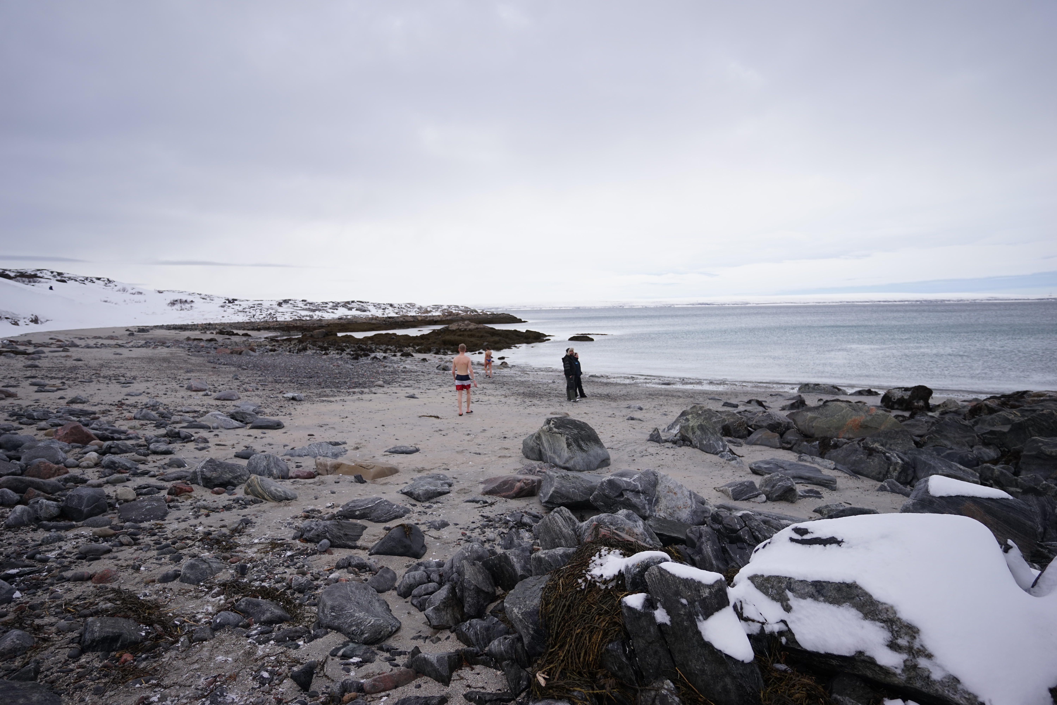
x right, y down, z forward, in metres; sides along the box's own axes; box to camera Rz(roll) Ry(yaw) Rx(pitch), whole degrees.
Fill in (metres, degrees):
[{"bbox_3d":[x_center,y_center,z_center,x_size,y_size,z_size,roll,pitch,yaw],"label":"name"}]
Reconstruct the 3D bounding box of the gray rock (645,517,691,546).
[{"bbox_3d":[1.262,1.576,4.446,0.430,0.190,0.258,0,5,12],"label":"gray rock"}]

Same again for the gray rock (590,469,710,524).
[{"bbox_3d":[1.298,1.548,5.409,1.250,0.474,0.650,0,5,16],"label":"gray rock"}]

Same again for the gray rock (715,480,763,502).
[{"bbox_3d":[2.586,1.702,6.153,0.524,0.205,0.341,1,5,22],"label":"gray rock"}]

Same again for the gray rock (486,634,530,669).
[{"bbox_3d":[-0.109,1.688,2.830,0.261,0.139,0.188,-1,5,0],"label":"gray rock"}]

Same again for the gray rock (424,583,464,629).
[{"bbox_3d":[-0.529,1.568,3.133,0.247,0.224,0.223,-1,5,0],"label":"gray rock"}]

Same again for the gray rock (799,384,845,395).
[{"bbox_3d":[11.534,1.442,19.648,1.676,0.403,1.006,2,6,27],"label":"gray rock"}]

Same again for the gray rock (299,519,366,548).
[{"bbox_3d":[-1.770,1.635,4.513,0.587,0.170,0.364,0,5,10],"label":"gray rock"}]

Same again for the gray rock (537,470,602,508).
[{"bbox_3d":[0.527,1.575,5.772,0.811,0.376,0.486,-1,5,-5],"label":"gray rock"}]

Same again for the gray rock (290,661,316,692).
[{"bbox_3d":[-1.183,1.695,2.617,0.125,0.121,0.106,-3,5,-22],"label":"gray rock"}]

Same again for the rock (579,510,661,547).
[{"bbox_3d":[0.788,1.514,4.301,0.712,0.279,0.463,0,5,8],"label":"rock"}]

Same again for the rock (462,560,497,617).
[{"bbox_3d":[-0.328,1.597,3.376,0.217,0.343,0.239,0,5,15],"label":"rock"}]

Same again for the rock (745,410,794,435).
[{"bbox_3d":[5.105,1.503,10.588,0.915,0.516,0.686,0,5,10],"label":"rock"}]

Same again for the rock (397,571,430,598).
[{"bbox_3d":[-0.767,1.543,3.328,0.167,0.140,0.209,4,7,45],"label":"rock"}]

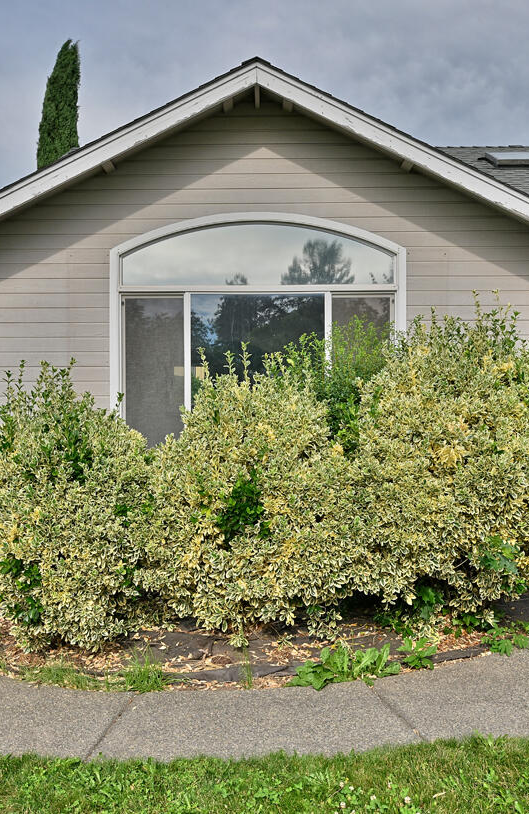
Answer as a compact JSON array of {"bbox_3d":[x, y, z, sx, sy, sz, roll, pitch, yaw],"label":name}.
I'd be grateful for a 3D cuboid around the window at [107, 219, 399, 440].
[{"bbox_3d":[-0.061,-0.580,7.100,2.560,2.230,0.120,0,0,0],"label":"window"}]

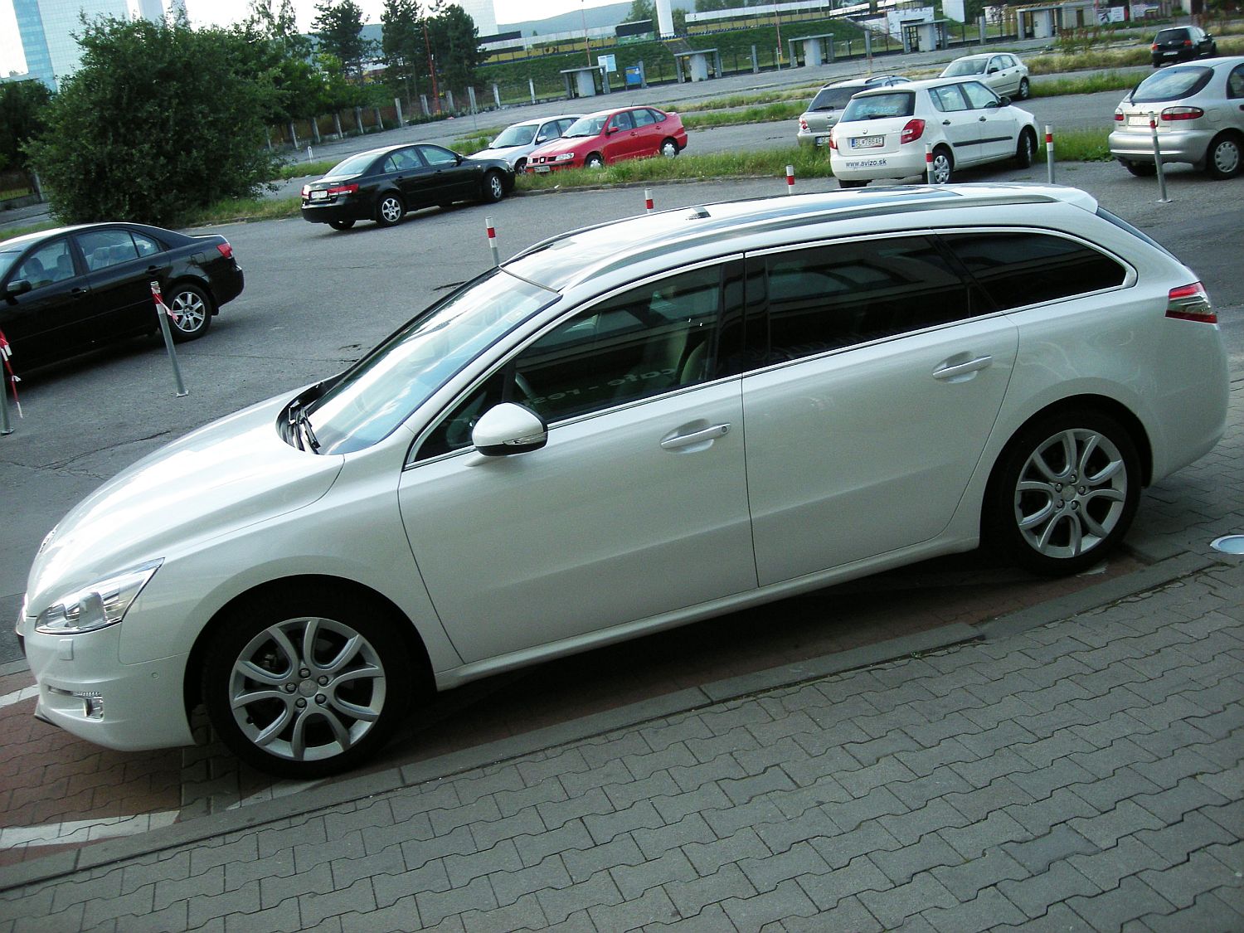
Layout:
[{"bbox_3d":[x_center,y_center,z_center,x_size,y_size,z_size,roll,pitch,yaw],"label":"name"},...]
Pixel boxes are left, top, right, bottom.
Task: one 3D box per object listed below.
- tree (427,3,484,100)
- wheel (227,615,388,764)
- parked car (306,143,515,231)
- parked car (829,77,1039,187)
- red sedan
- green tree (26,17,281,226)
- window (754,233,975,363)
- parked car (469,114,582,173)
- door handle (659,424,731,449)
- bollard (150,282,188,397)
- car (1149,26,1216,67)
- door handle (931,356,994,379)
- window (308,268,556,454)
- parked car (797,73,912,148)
[{"bbox_3d":[-14.974,-36.802,113.000,5.400,10.200,5.200,-9,17,-4],"label":"tree"},{"bbox_3d":[-1.017,0.689,4.089,0.485,0.485,0.200,-12,16,-9],"label":"wheel"},{"bbox_3d":[-4.280,-5.890,25.780,1.830,1.475,4.800,9,24,42],"label":"parked car"},{"bbox_3d":[4.981,-5.235,19.608,3.995,1.498,1.642,-23,23,-39],"label":"parked car"},{"bbox_3d":[-0.304,-8.000,31.013,4.439,1.440,1.742,-23,23,-39],"label":"red sedan"},{"bbox_3d":[-12.840,-9.400,34.300,6.600,5.500,6.300,-13,17,-16],"label":"green tree"},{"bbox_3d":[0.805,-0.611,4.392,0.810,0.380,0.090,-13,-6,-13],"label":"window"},{"bbox_3d":[-2.363,-8.252,32.556,1.700,1.470,4.220,7,23,40],"label":"parked car"},{"bbox_3d":[0.248,-0.101,4.179,0.250,0.045,0.050,-13,17,-13],"label":"door handle"},{"bbox_3d":[-4.006,-1.127,11.144,0.110,1.000,0.110,-8,17,0],"label":"bollard"},{"bbox_3d":[23.100,-17.350,51.800,1.735,1.440,4.150,5,21,36],"label":"car"},{"bbox_3d":[1.199,-0.347,4.405,0.235,0.045,0.050,-13,17,-13],"label":"door handle"},{"bbox_3d":[-0.792,-0.417,4.770,1.000,0.150,1.390,-38,21,-5],"label":"window"},{"bbox_3d":[5.520,-7.450,26.570,1.710,1.490,4.450,7,23,40],"label":"parked car"}]

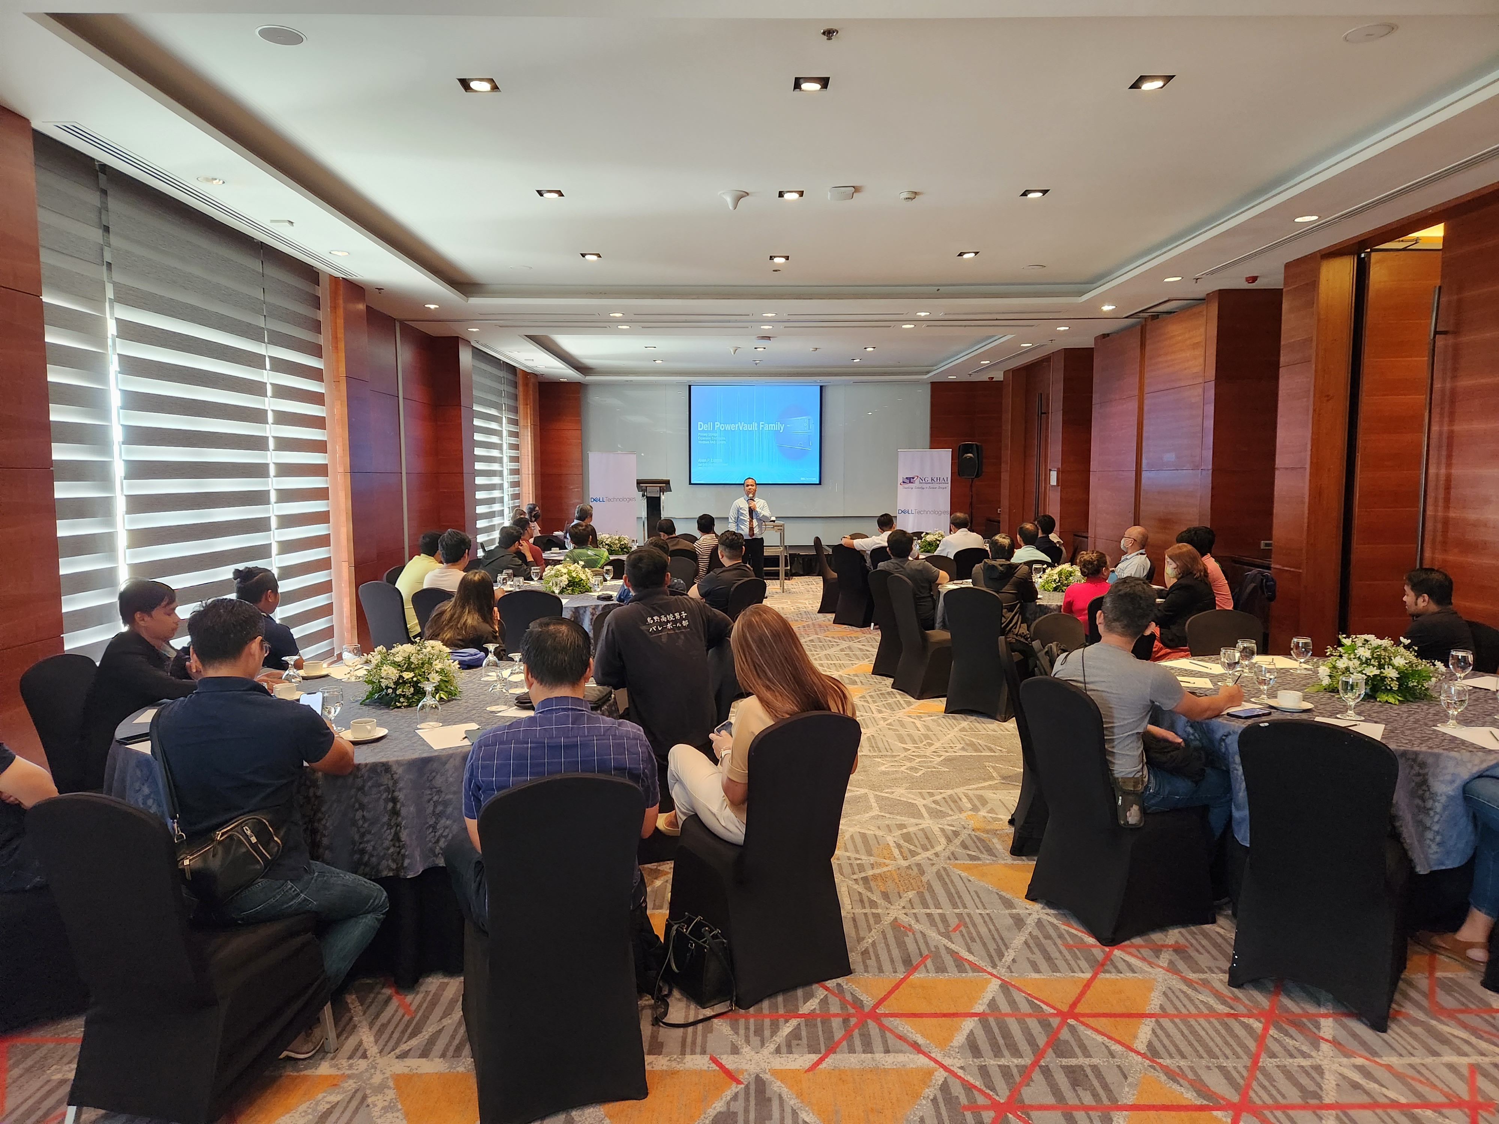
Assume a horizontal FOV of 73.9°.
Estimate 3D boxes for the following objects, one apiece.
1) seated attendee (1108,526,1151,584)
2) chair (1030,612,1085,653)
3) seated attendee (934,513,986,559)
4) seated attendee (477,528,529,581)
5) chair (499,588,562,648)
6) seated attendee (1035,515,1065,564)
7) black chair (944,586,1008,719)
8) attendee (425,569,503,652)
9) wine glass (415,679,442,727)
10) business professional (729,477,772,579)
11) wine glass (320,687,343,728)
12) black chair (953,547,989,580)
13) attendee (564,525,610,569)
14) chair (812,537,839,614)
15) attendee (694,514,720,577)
[{"bbox_3d":[3.131,0.310,8.562,0.800,1.240,0.550,1,5,17],"label":"seated attendee"},{"bbox_3d":[1.779,0.755,5.170,0.440,0.930,0.550,-4,6,-34],"label":"chair"},{"bbox_3d":[2.200,0.106,10.451,0.540,1.270,0.800,0,5,-3],"label":"seated attendee"},{"bbox_3d":[-2.183,0.313,8.888,0.750,1.220,0.550,0,5,7],"label":"seated attendee"},{"bbox_3d":[-1.398,0.628,6.719,0.440,0.930,0.550,0,5,5],"label":"chair"},{"bbox_3d":[2.950,0.130,10.304,0.520,1.250,0.800,-3,6,-27],"label":"seated attendee"},{"bbox_3d":[1.681,0.608,7.071,0.440,0.925,0.580,3,6,35],"label":"black chair"},{"bbox_3d":[-1.609,0.607,5.676,0.500,1.160,0.750,0,5,7],"label":"attendee"},{"bbox_3d":[-1.195,0.521,3.709,0.095,0.165,0.095,0,5,0],"label":"wine glass"},{"bbox_3d":[0.000,-0.197,11.829,0.500,1.630,0.340,0,5,0],"label":"business professional"},{"bbox_3d":[-1.544,0.537,3.677,0.080,0.163,0.080,-2,6,-23],"label":"wine glass"},{"bbox_3d":[2.330,0.287,10.723,0.440,0.925,0.580,-1,5,-5],"label":"black chair"},{"bbox_3d":[-1.529,0.246,9.409,0.520,1.240,0.800,1,5,11],"label":"attendee"},{"bbox_3d":[1.070,0.145,11.990,0.580,0.920,0.450,1,5,10],"label":"chair"},{"bbox_3d":[-0.540,0.091,11.052,0.500,1.250,0.800,-4,6,-37],"label":"attendee"}]

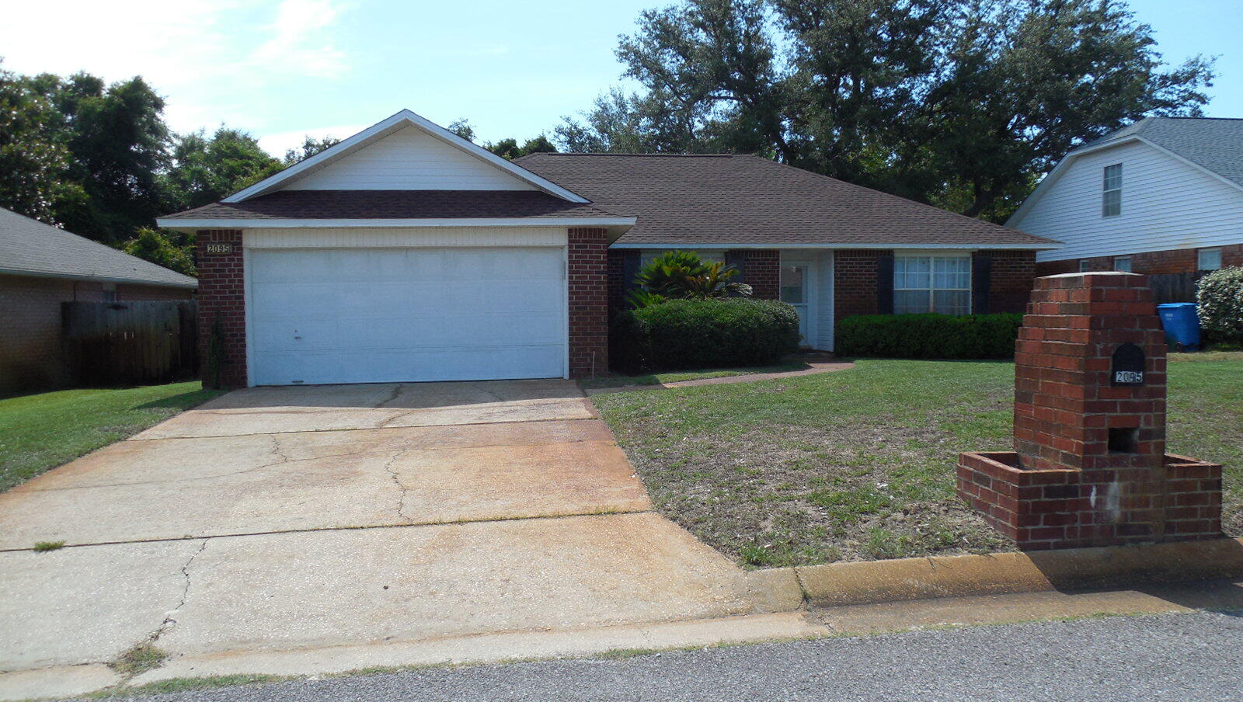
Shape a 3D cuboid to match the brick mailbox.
[{"bbox_3d":[2.880,0.313,5.594,1.282,1.627,0.735,-1,3,-7],"label":"brick mailbox"}]

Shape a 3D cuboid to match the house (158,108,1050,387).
[{"bbox_3d":[0.931,-2.588,22.220,17.219,5.368,16.389,-1,3,-6],"label":"house"}]

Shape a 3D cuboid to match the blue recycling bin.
[{"bbox_3d":[13.057,-0.554,20.900,0.680,1.120,0.800,-1,3,-6],"label":"blue recycling bin"}]

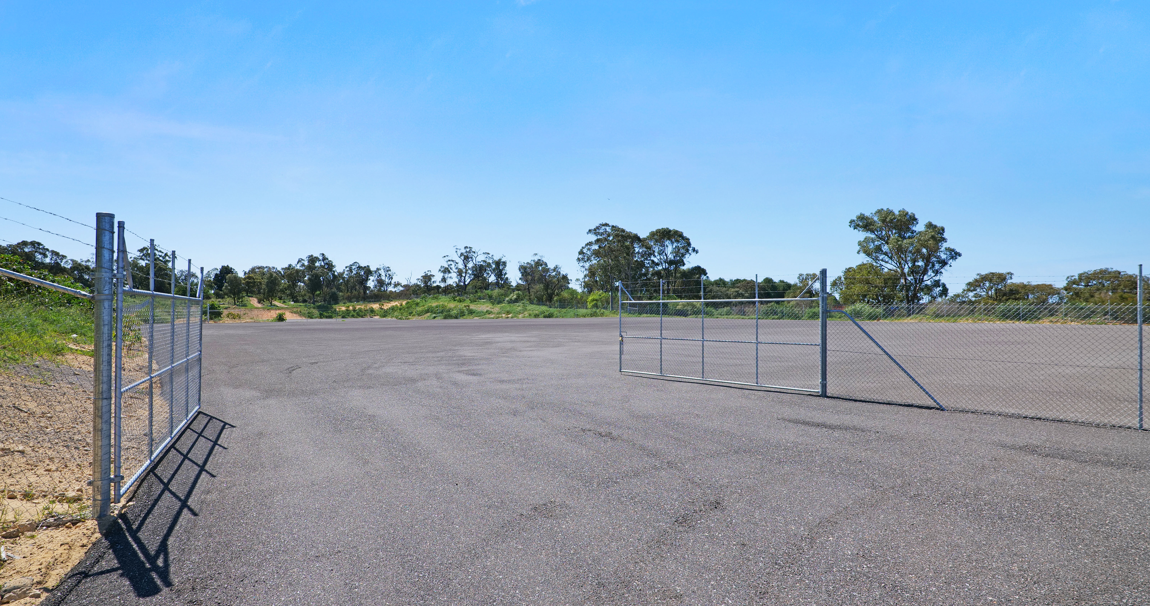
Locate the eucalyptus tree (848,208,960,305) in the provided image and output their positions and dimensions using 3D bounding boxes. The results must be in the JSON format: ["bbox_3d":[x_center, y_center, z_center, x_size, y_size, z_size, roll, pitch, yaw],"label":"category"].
[{"bbox_3d":[43.870,-5.380,68.000,12.800,14.200,11.800,0,-1,0],"label":"eucalyptus tree"}]

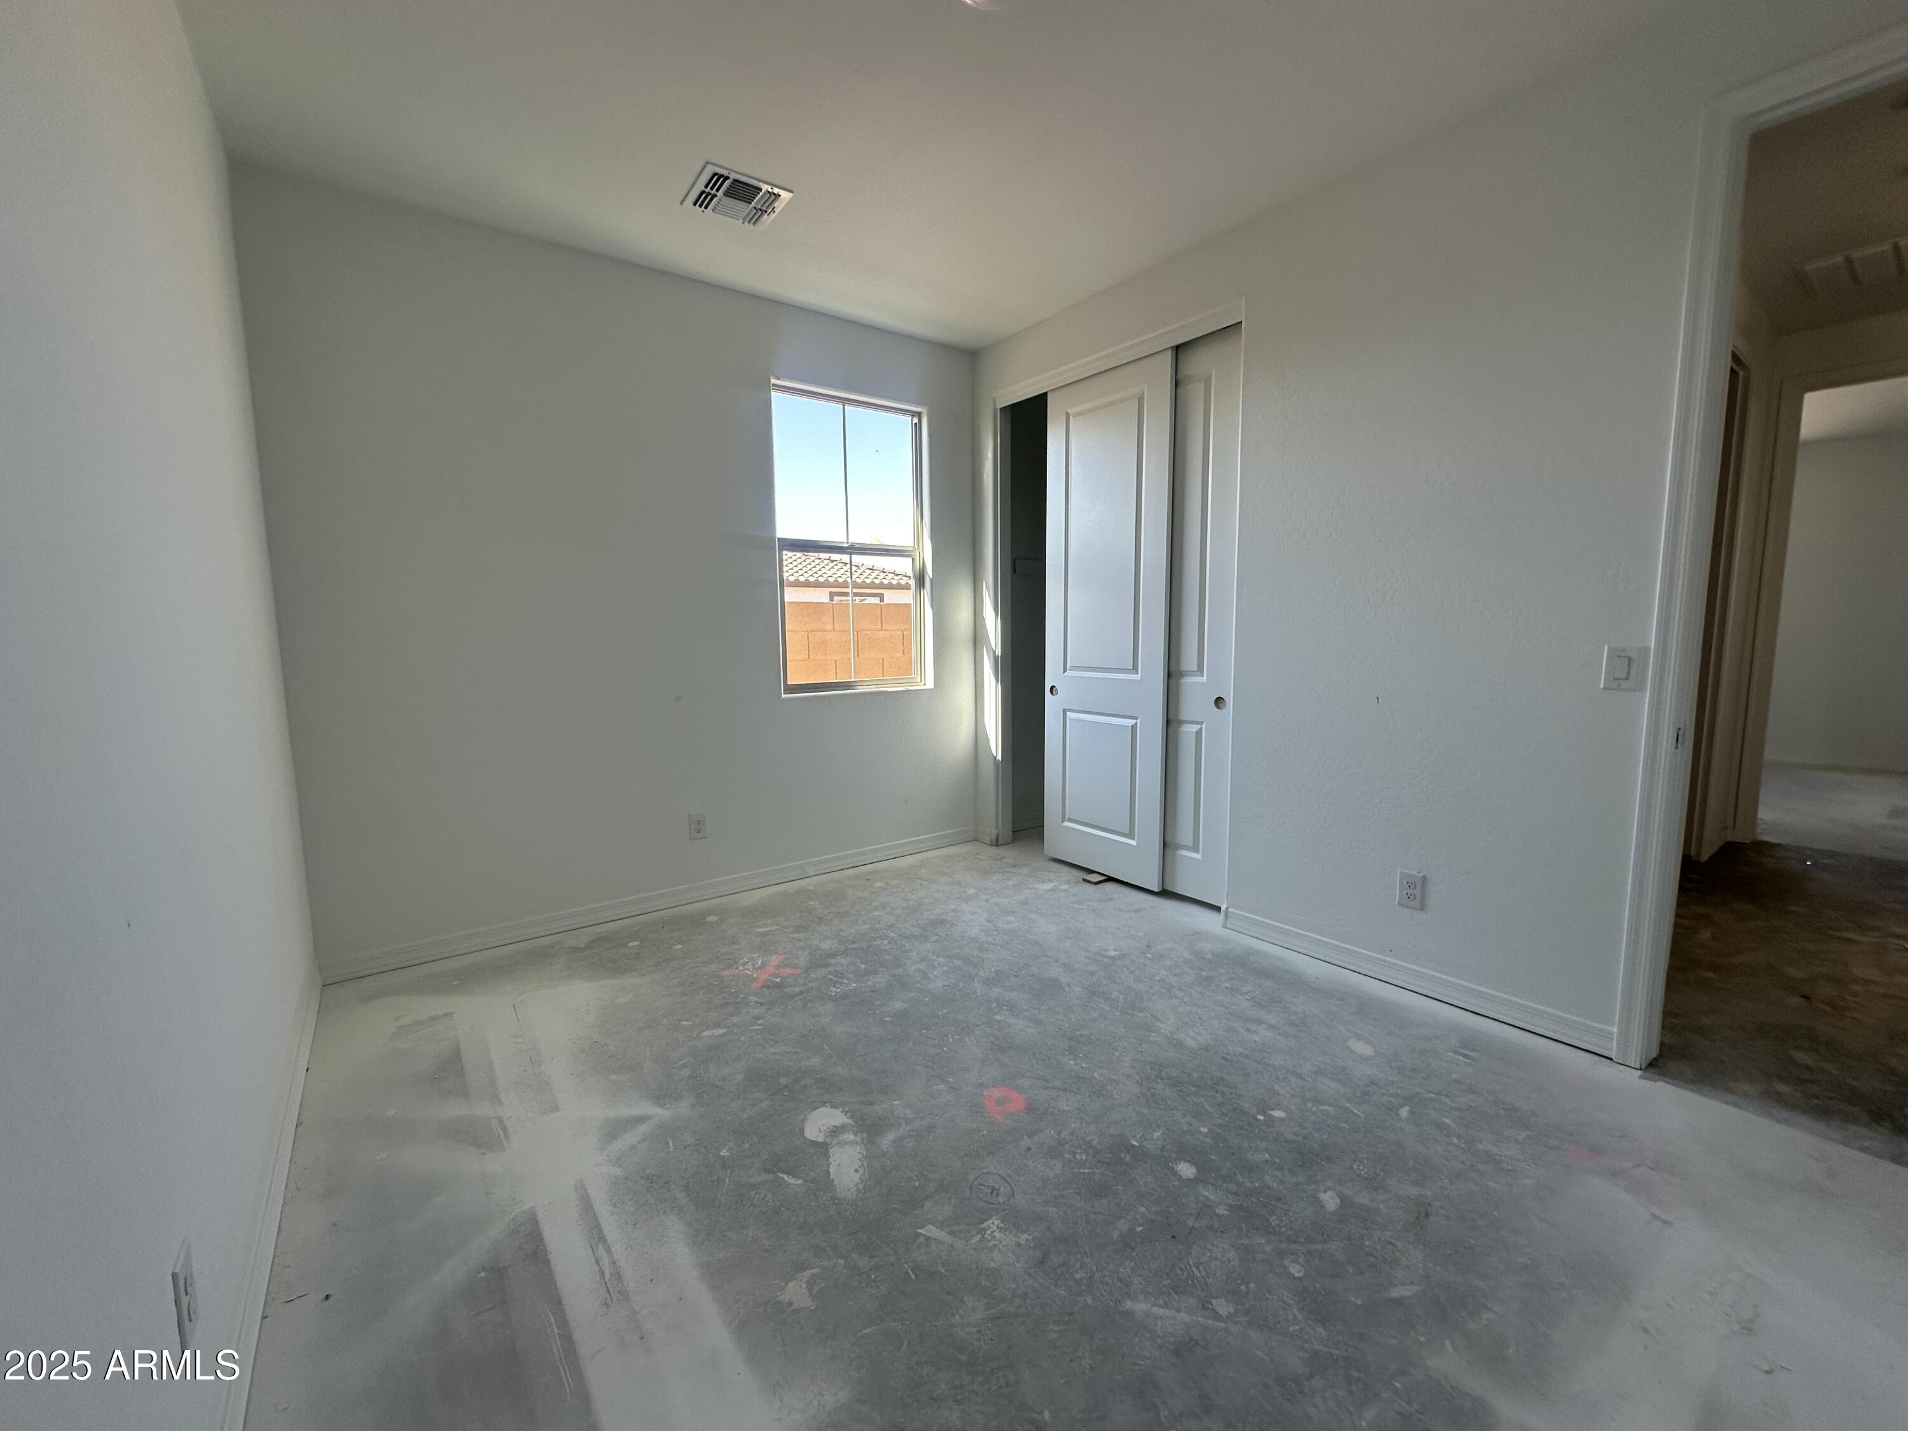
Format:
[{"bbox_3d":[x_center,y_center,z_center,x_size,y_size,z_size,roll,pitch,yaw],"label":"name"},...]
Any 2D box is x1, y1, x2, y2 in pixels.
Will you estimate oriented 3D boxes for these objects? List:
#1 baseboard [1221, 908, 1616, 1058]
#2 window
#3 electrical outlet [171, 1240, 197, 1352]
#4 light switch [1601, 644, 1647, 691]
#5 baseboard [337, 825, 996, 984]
[{"bbox_3d":[1.521,0.894,2.726,0.016,0.086,1.274,-5,8,-36],"label":"baseboard"},{"bbox_3d":[-0.523,-0.864,4.008,0.890,1.480,0.090,-5,8,-36],"label":"window"},{"bbox_3d":[-1.056,0.796,1.061,0.008,0.118,0.081,-5,8,-36],"label":"electrical outlet"},{"bbox_3d":[1.857,-0.129,2.137,0.008,0.122,0.083,-5,8,-36],"label":"light switch"},{"bbox_3d":[-1.079,0.813,3.687,3.024,0.086,0.016,-5,8,-36],"label":"baseboard"}]

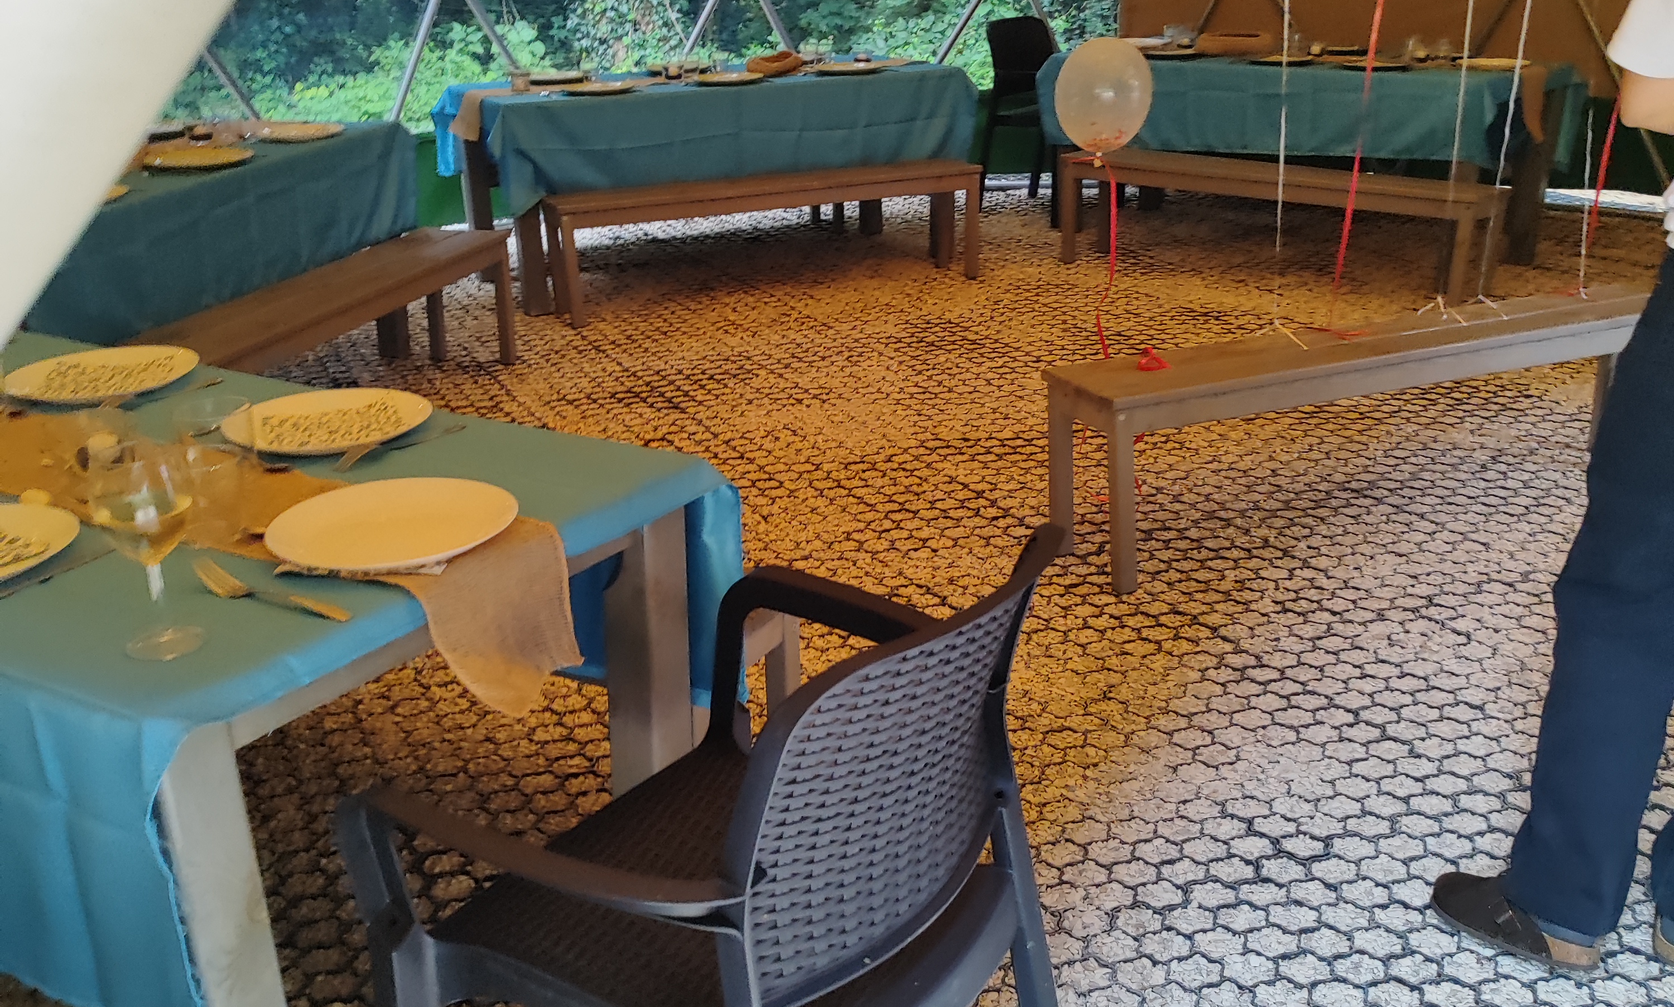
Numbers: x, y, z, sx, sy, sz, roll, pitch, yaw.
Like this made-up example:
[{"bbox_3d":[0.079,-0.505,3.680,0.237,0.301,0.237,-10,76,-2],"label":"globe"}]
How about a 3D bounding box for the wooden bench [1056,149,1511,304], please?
[{"bbox_3d":[1.683,-1.077,6.064,1.730,0.450,0.315,17,28,40],"label":"wooden bench"}]

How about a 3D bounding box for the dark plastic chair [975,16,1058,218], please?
[{"bbox_3d":[1.043,-1.843,7.475,0.570,0.870,0.590,16,27,39],"label":"dark plastic chair"}]

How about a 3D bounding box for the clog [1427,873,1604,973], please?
[{"bbox_3d":[1.003,0.580,2.269,0.250,0.100,0.100,17,28,40],"label":"clog"}]

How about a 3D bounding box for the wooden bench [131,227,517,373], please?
[{"bbox_3d":[-1.443,-0.404,4.515,0.315,0.450,1.730,3,22,13],"label":"wooden bench"}]

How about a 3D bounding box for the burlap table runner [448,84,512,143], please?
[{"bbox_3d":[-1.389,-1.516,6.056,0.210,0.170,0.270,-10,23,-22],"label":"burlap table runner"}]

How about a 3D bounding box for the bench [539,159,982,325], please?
[{"bbox_3d":[-0.265,-1.045,6.125,1.730,0.450,0.315,-10,22,-21],"label":"bench"}]

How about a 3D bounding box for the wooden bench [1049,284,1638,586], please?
[{"bbox_3d":[1.353,-0.193,3.787,1.730,0.450,0.315,-10,22,-19],"label":"wooden bench"}]

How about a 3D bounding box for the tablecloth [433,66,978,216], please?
[{"bbox_3d":[-0.541,-1.567,6.484,2.070,0.400,0.980,-10,22,-20],"label":"tablecloth"}]

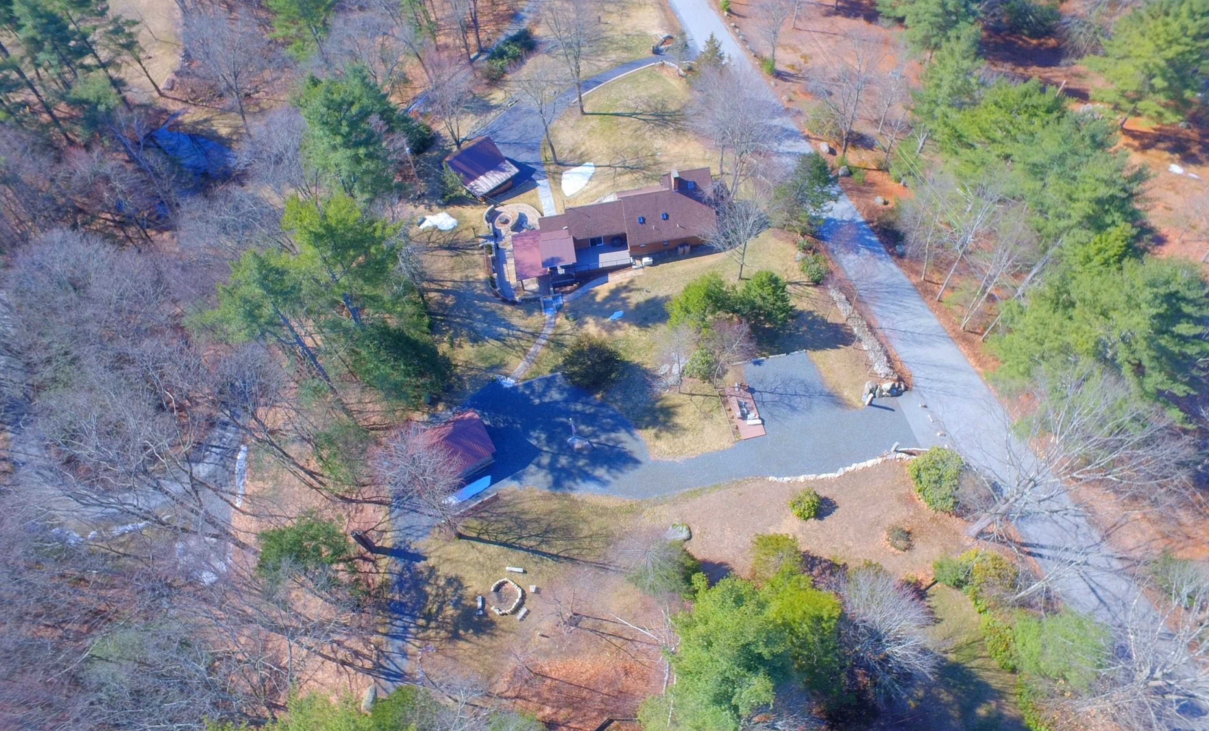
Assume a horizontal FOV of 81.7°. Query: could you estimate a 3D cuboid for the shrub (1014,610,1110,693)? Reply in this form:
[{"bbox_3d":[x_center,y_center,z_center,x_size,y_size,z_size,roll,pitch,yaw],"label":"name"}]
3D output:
[{"bbox_3d":[37.249,23.214,57.067,6.700,4.200,6.700,-8,56,0],"label":"shrub"}]

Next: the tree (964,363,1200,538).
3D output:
[{"bbox_3d":[32.200,7.600,52.300,13.500,16.000,13.500,-5,53,0],"label":"tree"}]

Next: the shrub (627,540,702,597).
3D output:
[{"bbox_3d":[5.046,17.034,59.337,6.000,4.600,6.000,-6,55,0],"label":"shrub"}]

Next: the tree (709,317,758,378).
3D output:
[{"bbox_3d":[13.337,-1.357,73.192,5.300,8.200,5.300,-8,56,0],"label":"tree"}]

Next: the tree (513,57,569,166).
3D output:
[{"bbox_3d":[-7.896,-32.395,91.415,7.600,15.500,7.600,-8,56,0],"label":"tree"}]

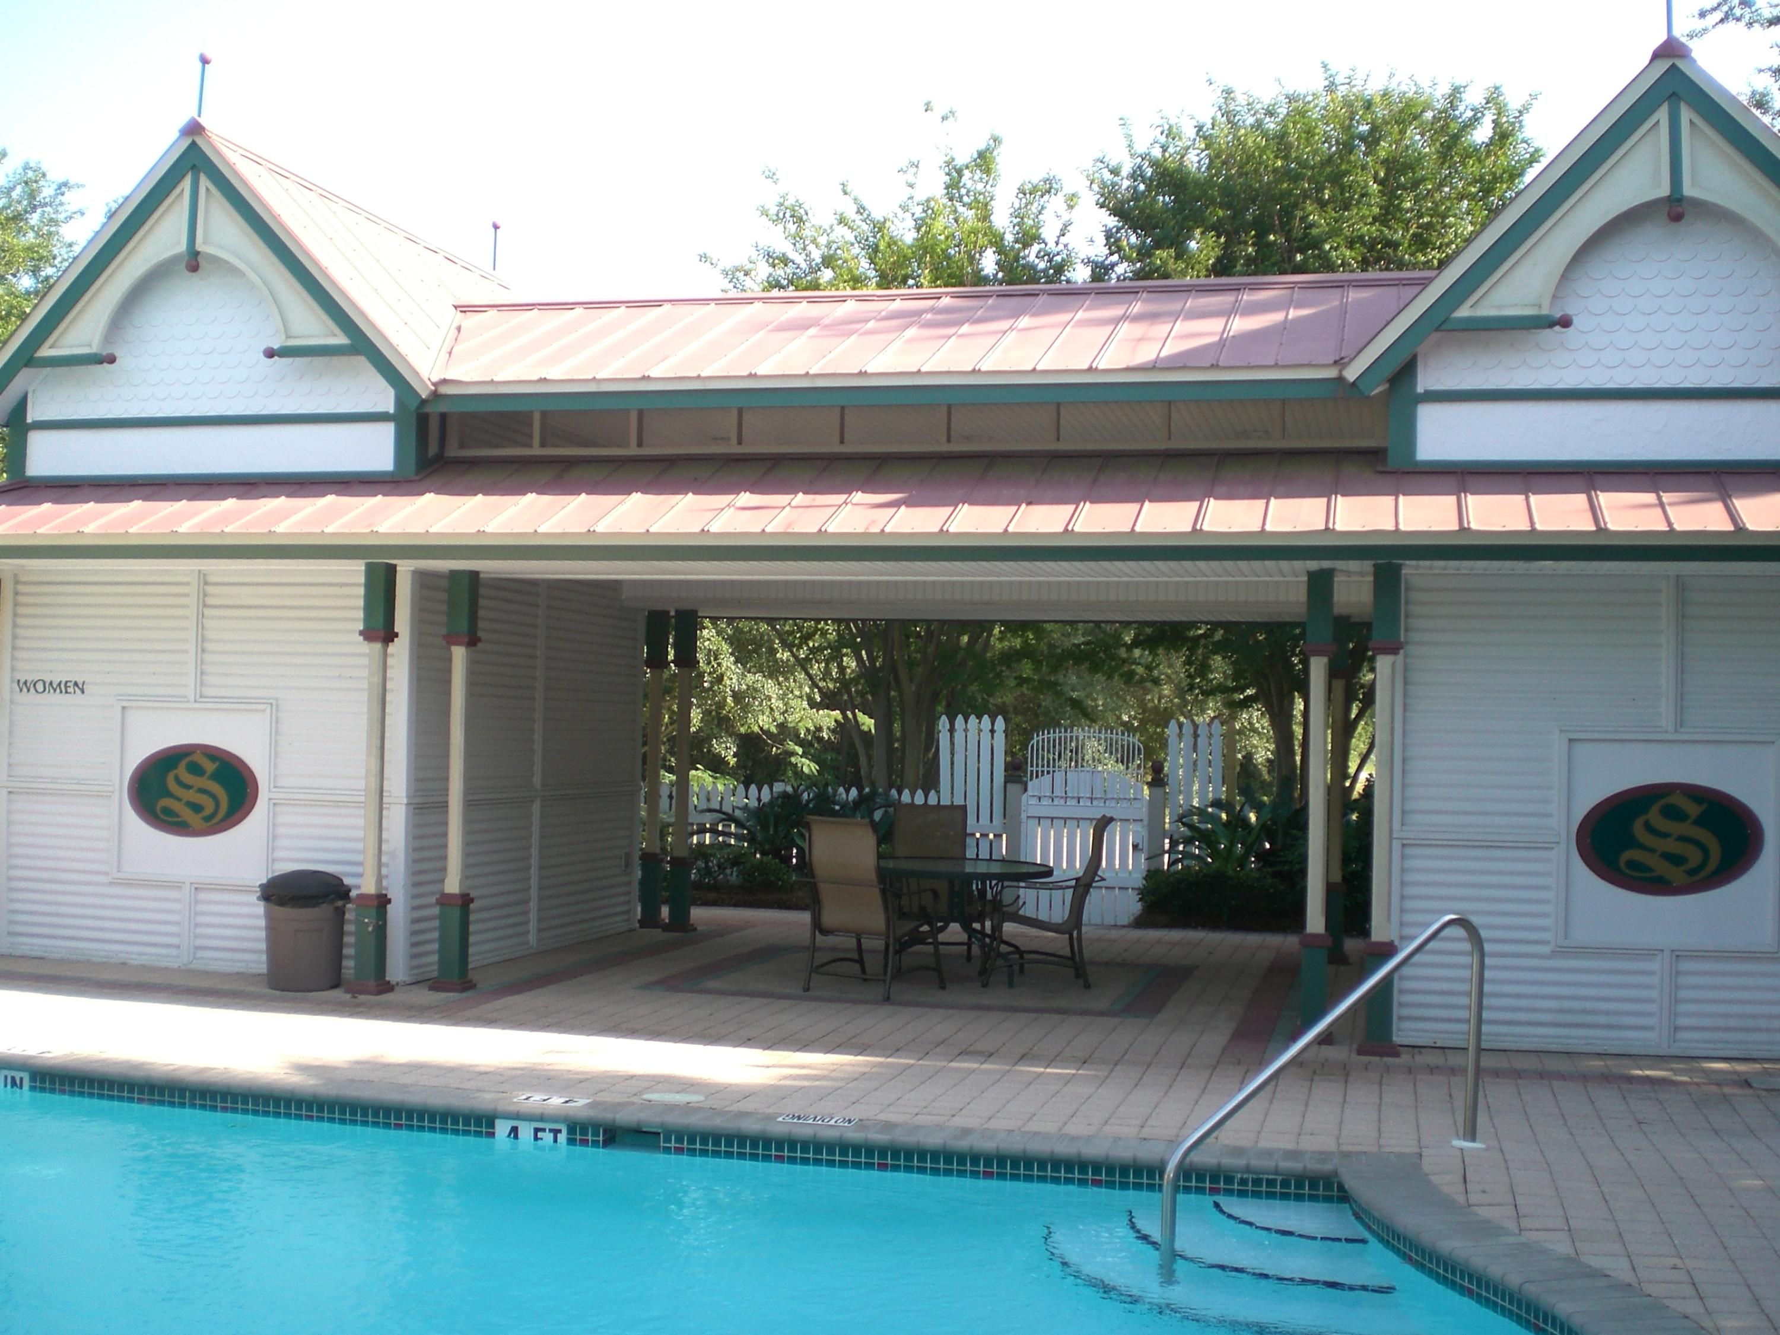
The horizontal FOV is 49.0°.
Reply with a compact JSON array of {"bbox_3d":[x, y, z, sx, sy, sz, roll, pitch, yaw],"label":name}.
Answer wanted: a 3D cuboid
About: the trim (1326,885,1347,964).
[{"bbox_3d":[3.099,1.761,13.547,0.136,0.526,0.136,1,-2,15],"label":"trim"}]

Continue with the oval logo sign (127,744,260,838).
[{"bbox_3d":[-4.200,0.746,11.780,0.900,0.560,0.035,1,-2,13],"label":"oval logo sign"}]

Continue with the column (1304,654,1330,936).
[{"bbox_3d":[2.188,0.648,9.980,0.096,1.405,0.096,1,-2,15],"label":"column"}]

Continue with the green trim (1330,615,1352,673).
[{"bbox_3d":[3.142,-0.166,13.608,0.129,0.382,0.129,1,-2,15],"label":"green trim"}]

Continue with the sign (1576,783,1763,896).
[{"bbox_3d":[3.832,0.847,9.598,0.900,0.560,0.035,1,-2,13],"label":"sign"}]

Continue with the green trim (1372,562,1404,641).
[{"bbox_3d":[2.486,-0.327,9.748,0.145,0.385,0.145,1,-2,13],"label":"green trim"}]

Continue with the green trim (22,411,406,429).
[{"bbox_3d":[-4.097,-1.491,11.833,2.490,0.075,0.040,1,-2,13],"label":"green trim"}]

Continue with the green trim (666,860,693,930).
[{"bbox_3d":[-1.579,1.709,14.689,0.160,0.480,0.160,1,-2,13],"label":"green trim"}]

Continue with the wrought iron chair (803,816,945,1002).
[{"bbox_3d":[-0.116,1.408,11.596,0.620,1.045,0.770,0,-2,33],"label":"wrought iron chair"}]

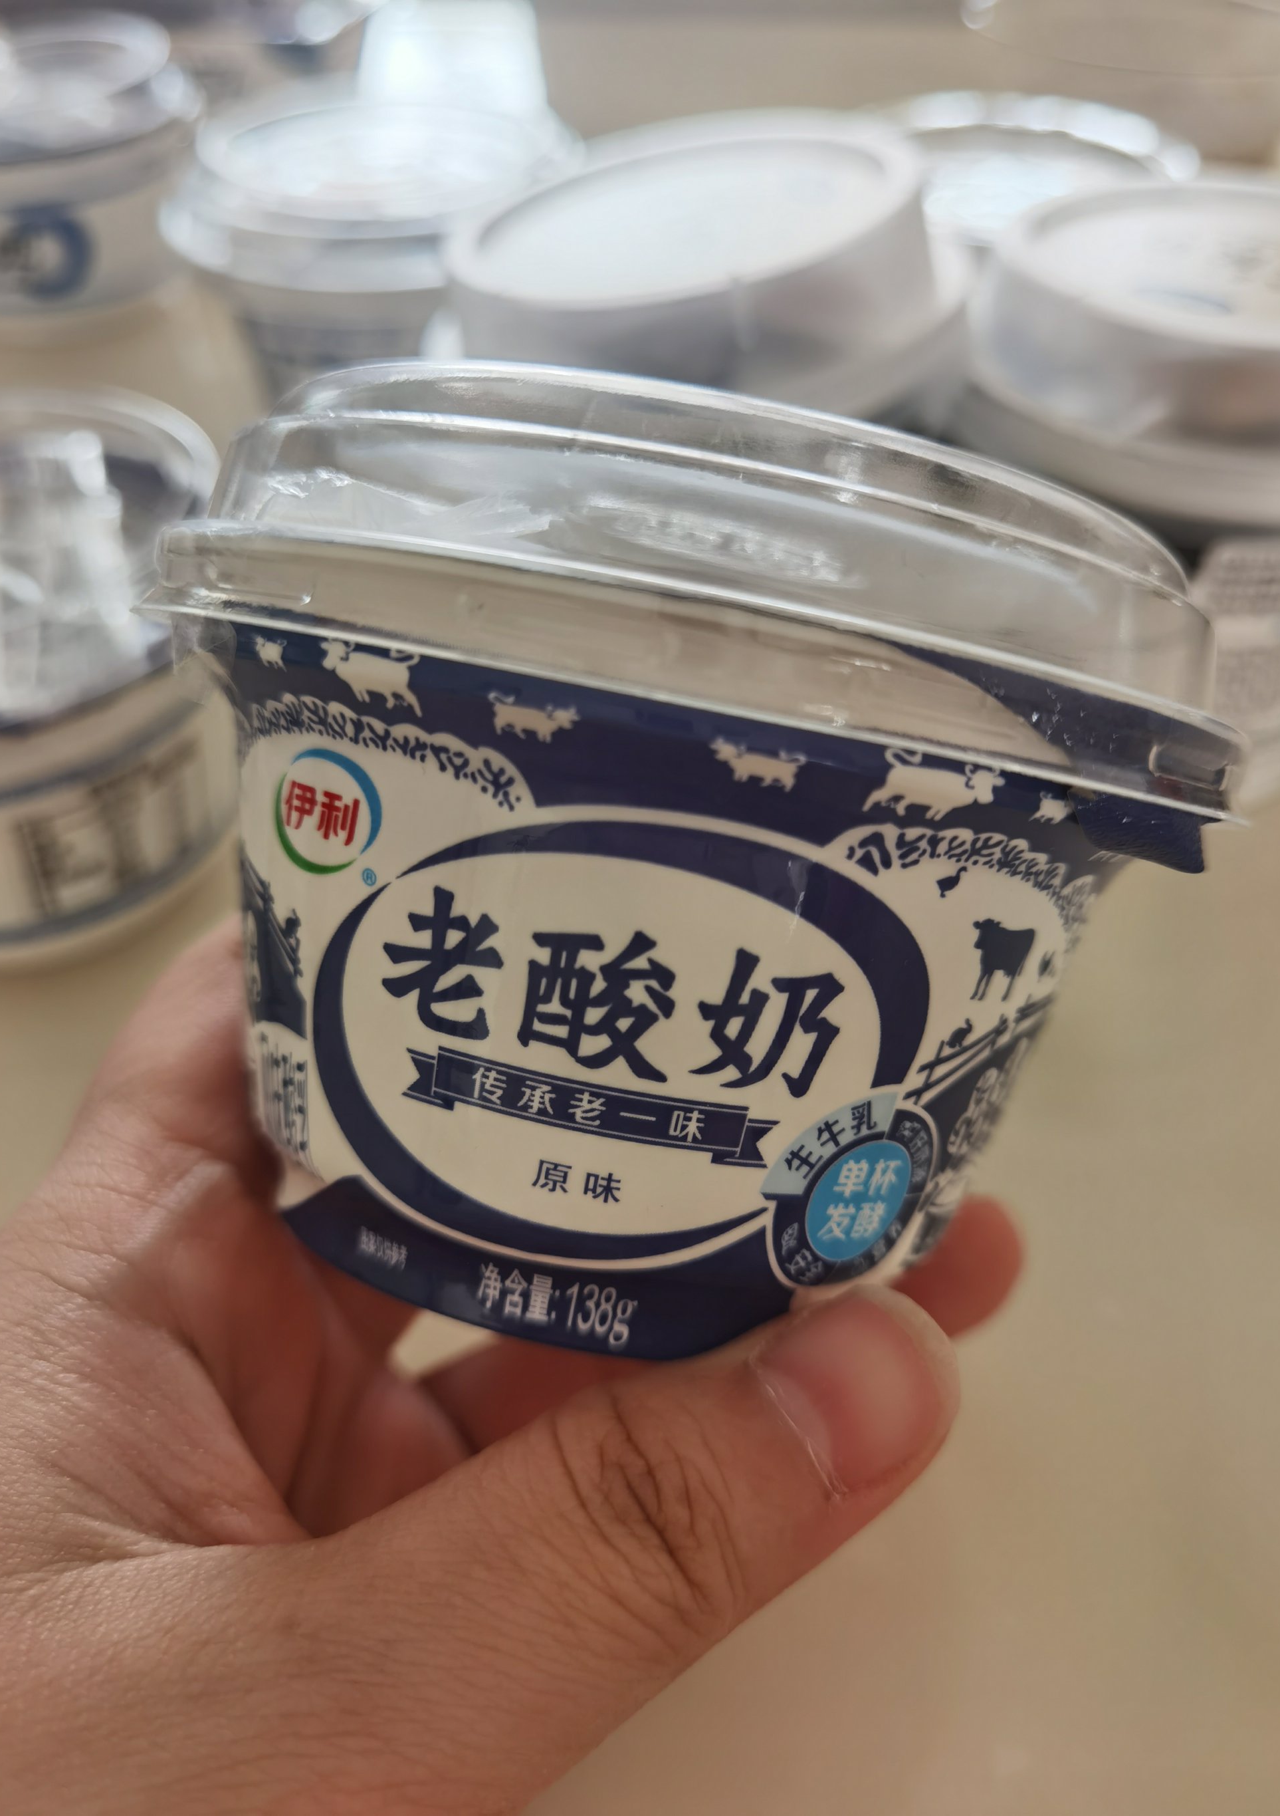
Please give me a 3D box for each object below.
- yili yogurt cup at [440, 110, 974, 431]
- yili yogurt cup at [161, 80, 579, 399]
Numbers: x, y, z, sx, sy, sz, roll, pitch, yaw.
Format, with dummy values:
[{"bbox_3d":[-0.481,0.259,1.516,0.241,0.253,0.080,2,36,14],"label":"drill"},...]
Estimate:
[{"bbox_3d":[0.012,-0.075,0.235,0.083,0.081,0.083,-7,45,7],"label":"yili yogurt cup"},{"bbox_3d":[-0.052,-0.132,0.310,0.095,0.065,0.095,0,46,0],"label":"yili yogurt cup"}]

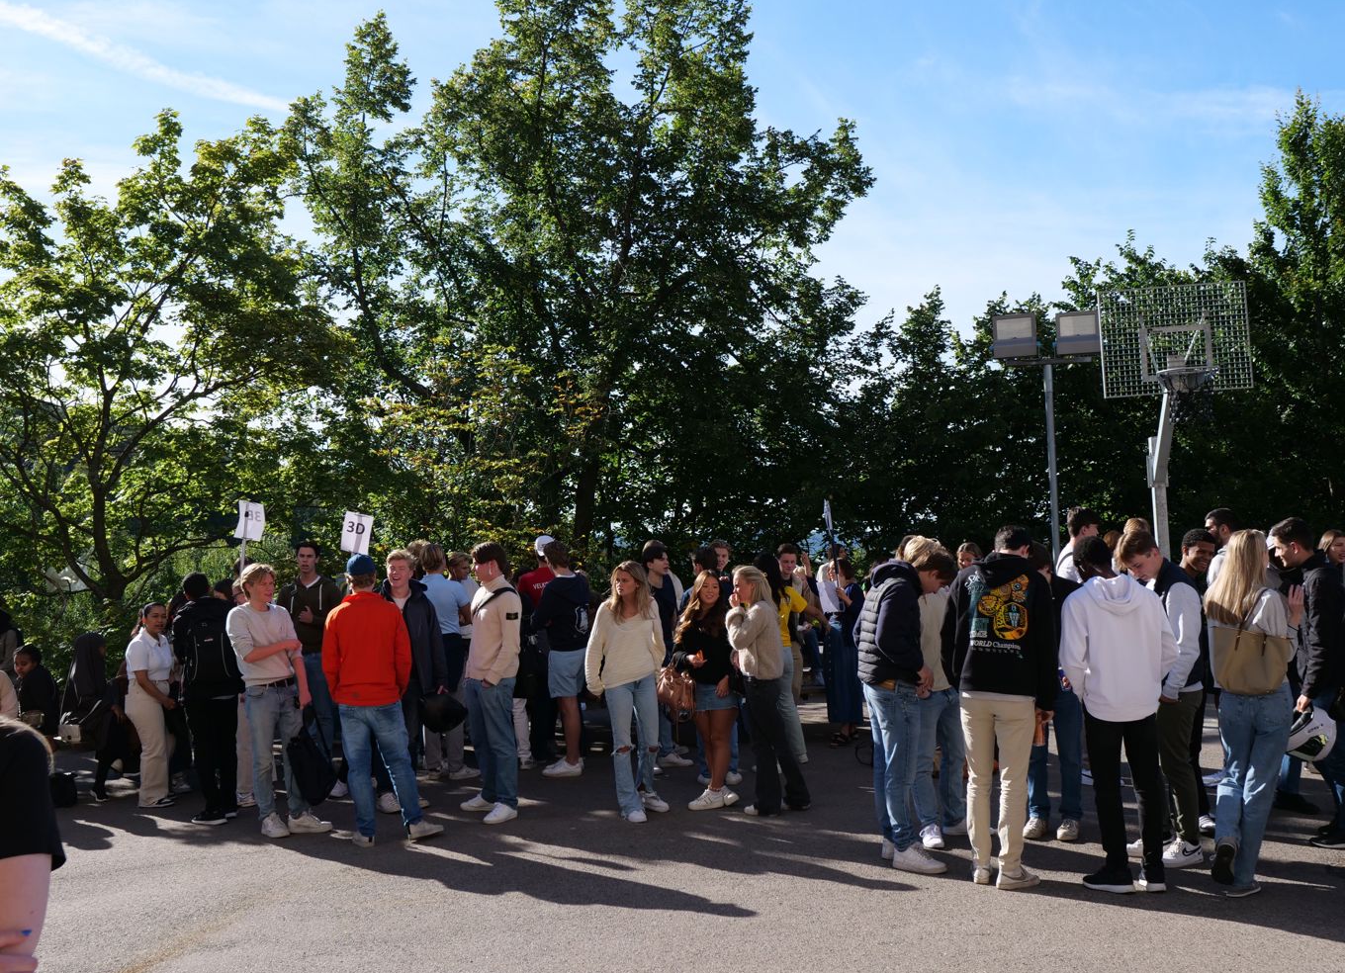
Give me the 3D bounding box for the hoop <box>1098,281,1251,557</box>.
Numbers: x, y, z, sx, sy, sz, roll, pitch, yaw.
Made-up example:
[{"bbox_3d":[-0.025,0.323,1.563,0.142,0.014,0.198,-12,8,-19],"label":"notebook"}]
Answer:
[{"bbox_3d":[4.327,0.221,10.598,1.220,3.800,1.620,-3,-4,8],"label":"hoop"}]

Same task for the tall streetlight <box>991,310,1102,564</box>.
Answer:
[{"bbox_3d":[4.279,0.178,13.927,1.216,4.315,0.420,-3,-4,8],"label":"tall streetlight"}]

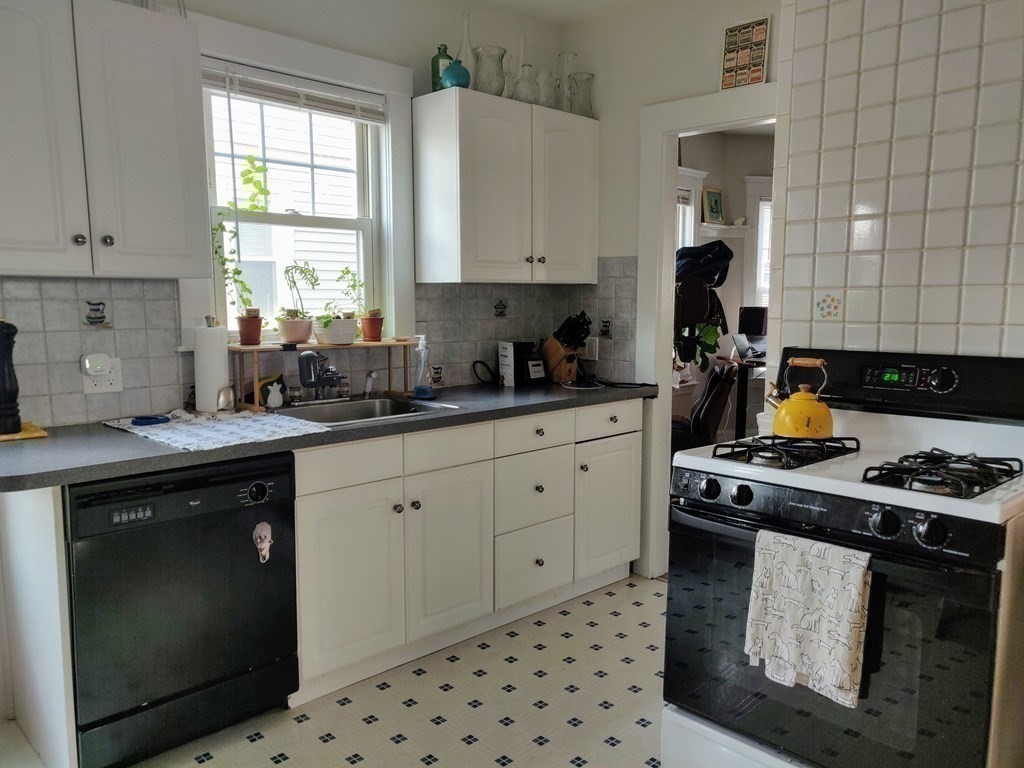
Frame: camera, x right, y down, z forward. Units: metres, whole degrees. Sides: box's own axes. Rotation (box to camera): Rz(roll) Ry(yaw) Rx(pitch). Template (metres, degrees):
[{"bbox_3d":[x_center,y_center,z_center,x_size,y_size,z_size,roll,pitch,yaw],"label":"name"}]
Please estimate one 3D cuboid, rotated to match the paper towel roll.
[{"bbox_3d":[-1.040,-0.050,2.559,0.117,0.295,0.117,0,7,0],"label":"paper towel roll"}]

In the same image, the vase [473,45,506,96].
[{"bbox_3d":[-0.096,-1.347,3.227,0.145,0.242,0.145,0,7,0],"label":"vase"}]

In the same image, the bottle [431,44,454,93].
[{"bbox_3d":[-0.300,-1.333,3.169,0.089,0.228,0.089,0,7,0],"label":"bottle"}]

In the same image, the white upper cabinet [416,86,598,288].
[{"bbox_3d":[-0.001,-0.854,3.409,0.874,0.779,0.302,-6,9,-42],"label":"white upper cabinet"}]

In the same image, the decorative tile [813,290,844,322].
[{"bbox_3d":[1.048,-0.261,2.446,0.008,0.105,0.105,-6,9,-42],"label":"decorative tile"}]

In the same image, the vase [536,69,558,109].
[{"bbox_3d":[0.166,-1.363,3.461,0.100,0.212,0.100,0,6,0],"label":"vase"}]

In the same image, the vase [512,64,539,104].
[{"bbox_3d":[0.065,-1.338,3.344,0.115,0.198,0.115,0,7,0],"label":"vase"}]

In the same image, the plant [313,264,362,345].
[{"bbox_3d":[-0.681,-0.306,2.883,0.175,0.300,0.165,-6,9,-42],"label":"plant"}]

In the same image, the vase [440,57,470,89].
[{"bbox_3d":[-0.234,-1.278,3.057,0.118,0.132,0.118,0,6,0],"label":"vase"}]

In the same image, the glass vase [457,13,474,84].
[{"bbox_3d":[-0.202,-1.415,3.216,0.085,0.380,0.085,0,7,0],"label":"glass vase"}]

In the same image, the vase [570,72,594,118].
[{"bbox_3d":[0.336,-1.375,3.549,0.118,0.212,0.118,0,6,0],"label":"vase"}]

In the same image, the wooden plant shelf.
[{"bbox_3d":[-0.719,-0.042,2.893,0.750,0.234,0.200,-6,9,-42],"label":"wooden plant shelf"}]

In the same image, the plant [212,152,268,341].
[{"bbox_3d":[-0.975,-0.478,2.651,0.150,0.675,0.140,-6,9,-42],"label":"plant"}]

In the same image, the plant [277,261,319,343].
[{"bbox_3d":[-0.816,-0.310,2.812,0.135,0.310,0.135,-6,9,-42],"label":"plant"}]

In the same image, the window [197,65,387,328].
[{"bbox_3d":[-0.839,-0.684,2.946,0.775,1.000,0.100,-6,9,-42],"label":"window"}]

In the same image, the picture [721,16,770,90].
[{"bbox_3d":[0.937,-1.331,2.987,0.020,0.254,0.205,-6,9,-42],"label":"picture"}]

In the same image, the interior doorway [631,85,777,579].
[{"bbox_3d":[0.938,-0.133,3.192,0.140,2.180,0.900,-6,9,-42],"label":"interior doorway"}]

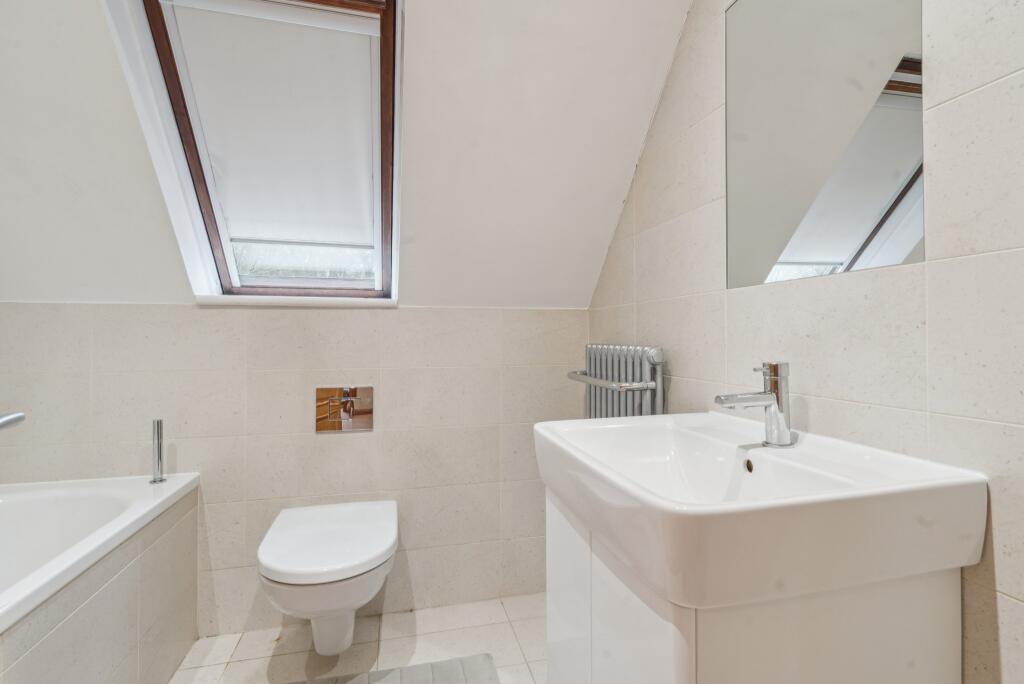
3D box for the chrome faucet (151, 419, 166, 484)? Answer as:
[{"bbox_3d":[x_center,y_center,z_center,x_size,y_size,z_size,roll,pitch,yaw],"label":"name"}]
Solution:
[{"bbox_3d":[-1.110,0.343,1.429,0.046,0.198,0.046,0,0,-14],"label":"chrome faucet"}]

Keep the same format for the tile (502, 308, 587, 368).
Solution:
[{"bbox_3d":[0.135,-0.013,1.811,0.372,0.222,0.012,0,0,-14],"label":"tile"}]

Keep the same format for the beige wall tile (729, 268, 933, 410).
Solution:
[{"bbox_3d":[0.563,-0.009,0.873,0.010,0.222,0.416,0,0,-15],"label":"beige wall tile"}]

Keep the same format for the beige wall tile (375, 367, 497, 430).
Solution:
[{"bbox_3d":[-0.259,0.208,1.701,0.443,0.222,0.010,0,0,-13],"label":"beige wall tile"}]

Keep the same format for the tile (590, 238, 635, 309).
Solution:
[{"bbox_3d":[0.358,-0.236,1.648,0.010,0.222,0.358,0,0,-15],"label":"tile"}]

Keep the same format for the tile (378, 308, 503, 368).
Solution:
[{"bbox_3d":[-0.263,-0.015,1.713,0.444,0.222,0.012,0,0,-14],"label":"tile"}]

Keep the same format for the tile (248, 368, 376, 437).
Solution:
[{"bbox_3d":[-0.694,0.208,1.608,0.438,0.222,0.012,0,0,-14],"label":"tile"}]

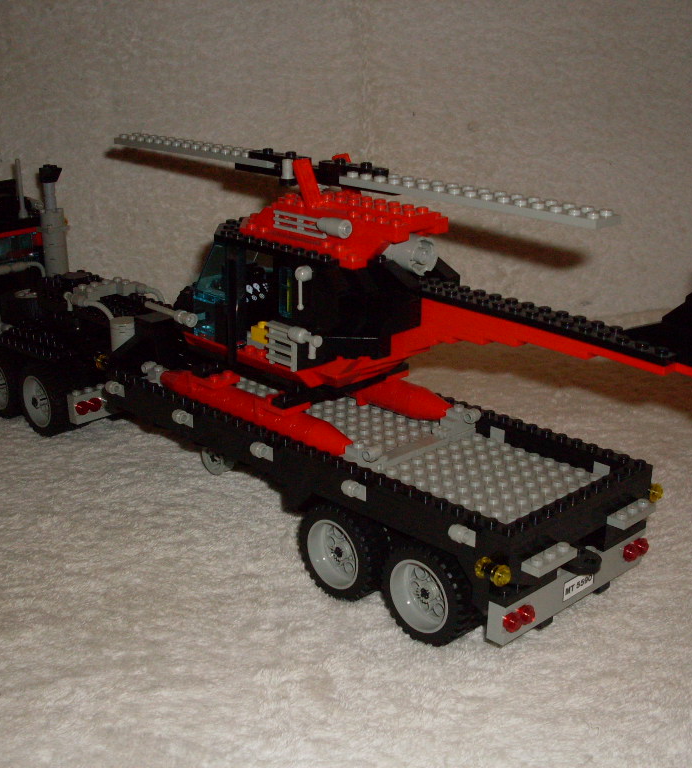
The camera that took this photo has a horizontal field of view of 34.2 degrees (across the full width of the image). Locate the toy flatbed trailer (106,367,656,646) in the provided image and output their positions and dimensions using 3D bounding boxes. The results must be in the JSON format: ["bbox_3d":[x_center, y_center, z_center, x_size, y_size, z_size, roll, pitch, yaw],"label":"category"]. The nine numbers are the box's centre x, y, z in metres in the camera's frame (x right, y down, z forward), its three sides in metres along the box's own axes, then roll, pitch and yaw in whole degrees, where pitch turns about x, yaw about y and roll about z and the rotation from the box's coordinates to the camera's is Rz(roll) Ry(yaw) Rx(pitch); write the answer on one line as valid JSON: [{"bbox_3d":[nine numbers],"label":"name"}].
[{"bbox_3d":[0.004,0.043,0.525,0.106,0.064,0.266,-18,26,-42],"label":"toy flatbed trailer"}]

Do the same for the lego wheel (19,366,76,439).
[{"bbox_3d":[-0.173,0.009,0.649,0.042,0.042,0.016,17,25,40],"label":"lego wheel"}]

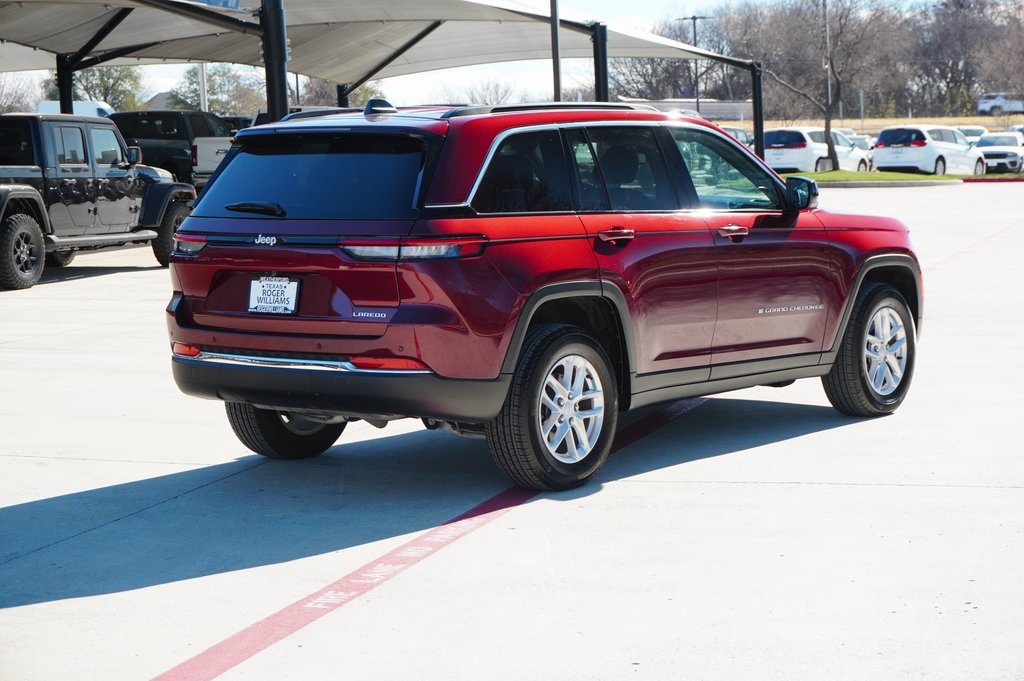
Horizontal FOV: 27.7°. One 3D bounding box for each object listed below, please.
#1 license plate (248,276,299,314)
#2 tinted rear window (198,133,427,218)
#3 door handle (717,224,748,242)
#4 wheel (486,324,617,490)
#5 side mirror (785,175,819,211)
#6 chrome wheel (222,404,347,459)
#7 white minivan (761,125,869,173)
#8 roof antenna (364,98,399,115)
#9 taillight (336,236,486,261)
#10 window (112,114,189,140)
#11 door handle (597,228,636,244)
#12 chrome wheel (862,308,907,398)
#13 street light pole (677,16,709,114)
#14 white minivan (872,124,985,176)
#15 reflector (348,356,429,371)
[{"bbox_3d":[-1.083,-0.205,9.401,0.304,0.160,0.025,3,-1,38],"label":"license plate"},{"bbox_3d":[-0.918,-0.761,9.577,1.430,0.440,0.100,3,-28,38],"label":"tinted rear window"},{"bbox_3d":[1.120,-0.548,10.526,0.060,0.052,0.260,4,7,39],"label":"door handle"},{"bbox_3d":[0.188,0.300,9.617,0.265,0.765,0.770,4,7,39],"label":"wheel"},{"bbox_3d":[1.554,-0.784,11.026,0.205,0.185,0.160,4,7,39],"label":"side mirror"},{"bbox_3d":[-1.145,0.229,10.746,0.265,0.775,0.775,3,7,38],"label":"chrome wheel"},{"bbox_3d":[10.123,-6.211,69.200,2.020,1.777,5.180,2,6,35],"label":"white minivan"},{"bbox_3d":[-0.609,-1.108,9.841,0.070,0.070,0.210,4,7,39],"label":"roof antenna"},{"bbox_3d":[-0.429,-0.408,9.116,0.530,0.105,0.400,3,7,38],"label":"taillight"},{"bbox_3d":[-6.465,-3.808,37.000,1.500,0.460,0.100,1,-3,19],"label":"window"},{"bbox_3d":[0.493,-0.493,9.748,0.060,0.052,0.260,4,7,39],"label":"door handle"},{"bbox_3d":[2.067,0.058,11.897,0.200,0.500,0.500,4,7,39],"label":"chrome wheel"},{"bbox_3d":[11.623,-15.822,130.000,2.200,8.900,0.400,-1,6,3],"label":"street light pole"},{"bbox_3d":[14.109,-6.380,69.580,2.020,1.760,5.170,3,7,37],"label":"white minivan"},{"bbox_3d":[-0.521,0.097,9.049,0.400,0.058,0.060,2,6,28],"label":"reflector"}]

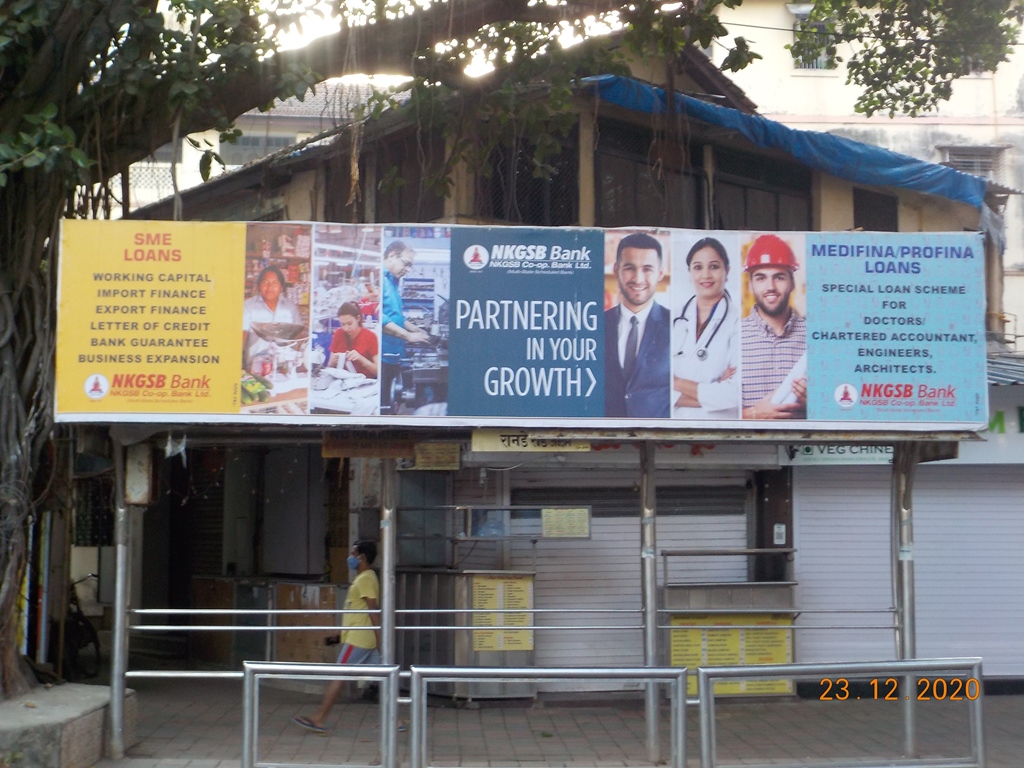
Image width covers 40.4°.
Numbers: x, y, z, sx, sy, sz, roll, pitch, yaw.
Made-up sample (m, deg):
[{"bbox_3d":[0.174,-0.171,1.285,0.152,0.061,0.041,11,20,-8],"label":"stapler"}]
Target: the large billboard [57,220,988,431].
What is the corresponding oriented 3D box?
[{"bbox_3d":[0.121,-0.390,9.425,6.270,1.355,0.150,0,-4,-3],"label":"large billboard"}]

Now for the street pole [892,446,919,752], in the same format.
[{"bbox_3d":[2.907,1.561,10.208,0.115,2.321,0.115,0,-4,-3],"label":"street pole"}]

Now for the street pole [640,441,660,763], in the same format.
[{"bbox_3d":[1.009,1.557,10.110,0.100,2.335,0.100,0,-4,-3],"label":"street pole"}]

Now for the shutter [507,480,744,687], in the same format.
[{"bbox_3d":[1.066,1.817,12.642,2.211,1.903,0.080,1,-4,-7],"label":"shutter"}]

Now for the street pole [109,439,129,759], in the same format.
[{"bbox_3d":[-2.799,1.512,9.915,0.100,2.276,0.100,0,-4,-3],"label":"street pole"}]

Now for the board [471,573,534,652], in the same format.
[{"bbox_3d":[-0.075,2.042,12.377,0.545,0.678,0.025,0,-4,-2],"label":"board"}]

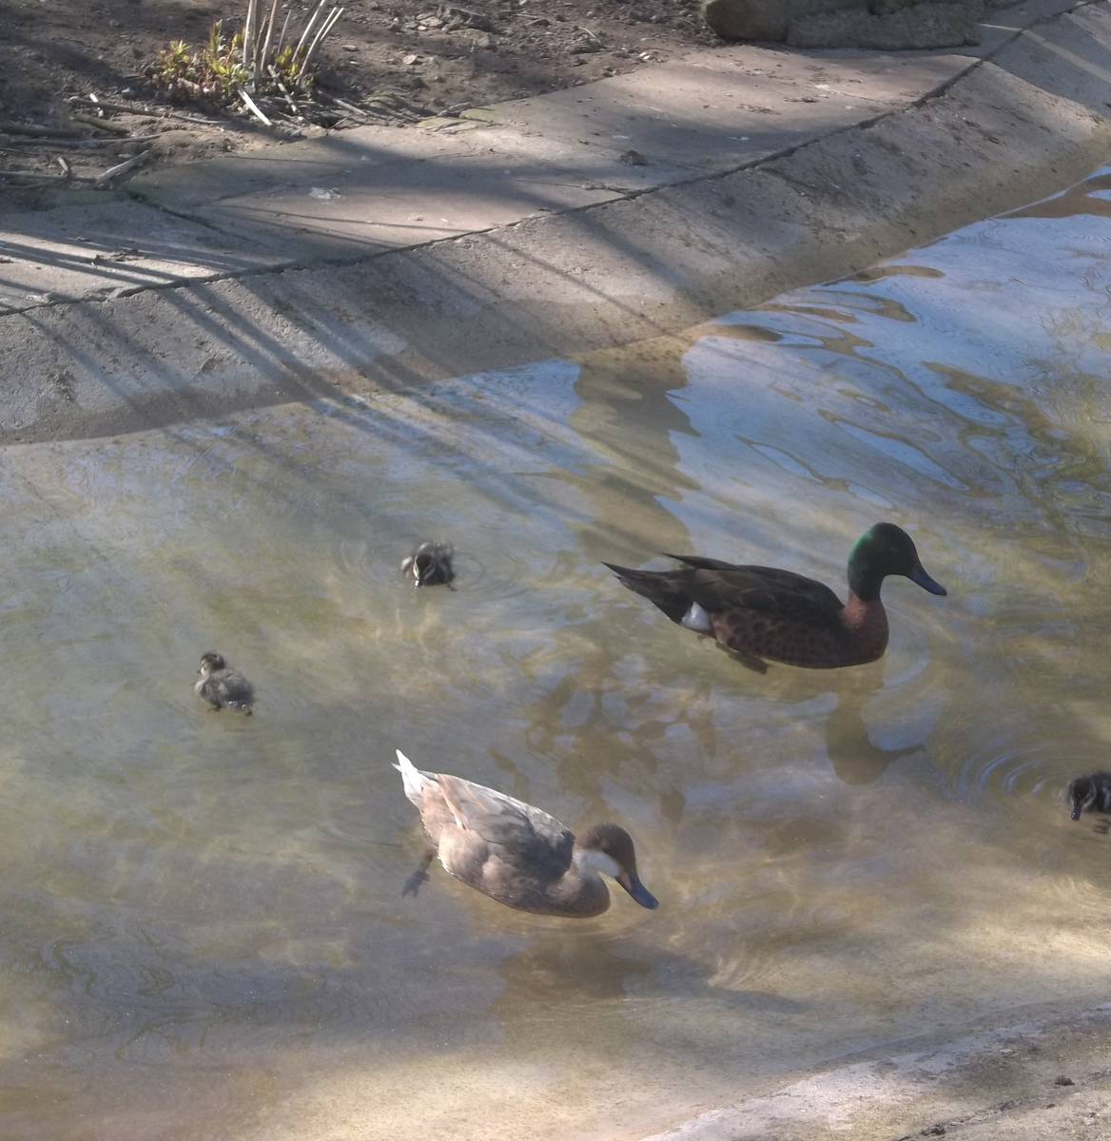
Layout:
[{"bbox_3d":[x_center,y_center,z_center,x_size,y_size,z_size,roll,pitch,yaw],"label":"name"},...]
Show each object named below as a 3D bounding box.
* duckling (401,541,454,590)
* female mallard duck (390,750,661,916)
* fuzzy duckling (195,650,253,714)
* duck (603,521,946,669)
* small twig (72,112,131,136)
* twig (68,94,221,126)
[{"bbox_3d":[-0.145,-0.003,4.294,0.055,0.047,0.078,14,26,20],"label":"duckling"},{"bbox_3d":[-0.029,0.250,3.656,0.320,0.138,0.138,20,28,31],"label":"female mallard duck"},{"bbox_3d":[-0.347,0.119,3.967,0.072,0.062,0.047,5,24,2],"label":"fuzzy duckling"},{"bbox_3d":[0.240,0.021,4.165,0.372,0.178,0.135,6,24,4],"label":"duck"},{"bbox_3d":[-0.631,-0.621,5.254,0.096,0.014,0.014,15,26,23],"label":"small twig"},{"bbox_3d":[-0.578,-0.646,5.319,0.224,0.014,0.016,10,25,12],"label":"twig"}]

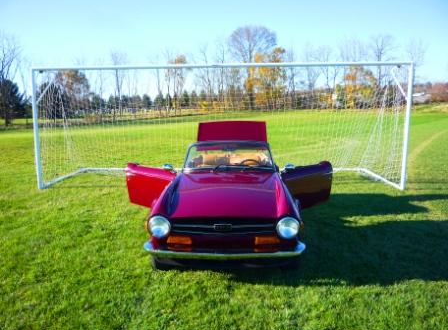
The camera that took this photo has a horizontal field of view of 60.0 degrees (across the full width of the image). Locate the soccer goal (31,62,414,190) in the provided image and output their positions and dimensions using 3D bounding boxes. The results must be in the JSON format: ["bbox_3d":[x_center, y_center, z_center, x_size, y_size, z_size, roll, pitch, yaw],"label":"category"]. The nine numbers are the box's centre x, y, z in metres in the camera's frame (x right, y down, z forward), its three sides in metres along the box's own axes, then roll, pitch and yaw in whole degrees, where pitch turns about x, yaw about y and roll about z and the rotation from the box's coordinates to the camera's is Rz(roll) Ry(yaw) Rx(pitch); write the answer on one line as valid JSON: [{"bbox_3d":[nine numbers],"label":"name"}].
[{"bbox_3d":[-0.042,-0.898,9.006,7.520,2.500,2.400,0,8,1],"label":"soccer goal"}]

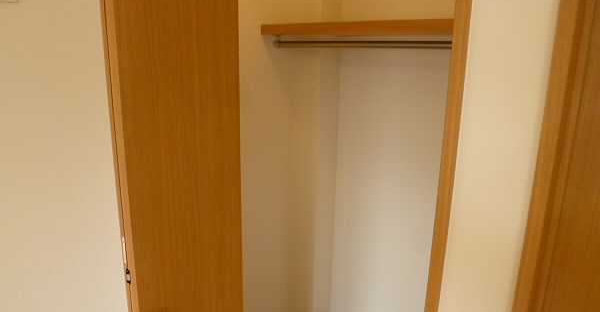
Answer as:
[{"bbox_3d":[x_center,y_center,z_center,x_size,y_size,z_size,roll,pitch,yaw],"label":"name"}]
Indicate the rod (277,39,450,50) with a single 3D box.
[{"bbox_3d":[0.307,-0.444,1.667,1.060,0.032,0.032,11,17,37],"label":"rod"}]

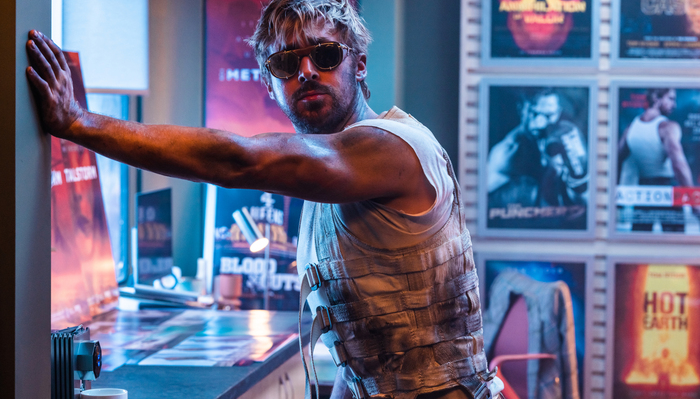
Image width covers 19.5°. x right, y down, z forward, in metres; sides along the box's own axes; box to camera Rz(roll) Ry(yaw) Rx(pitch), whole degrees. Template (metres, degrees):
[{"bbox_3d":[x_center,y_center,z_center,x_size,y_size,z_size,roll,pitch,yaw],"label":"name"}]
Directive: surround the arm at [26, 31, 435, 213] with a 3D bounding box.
[{"bbox_3d":[-0.192,-0.122,3.280,0.650,0.295,0.170,1,4,2],"label":"arm"}]

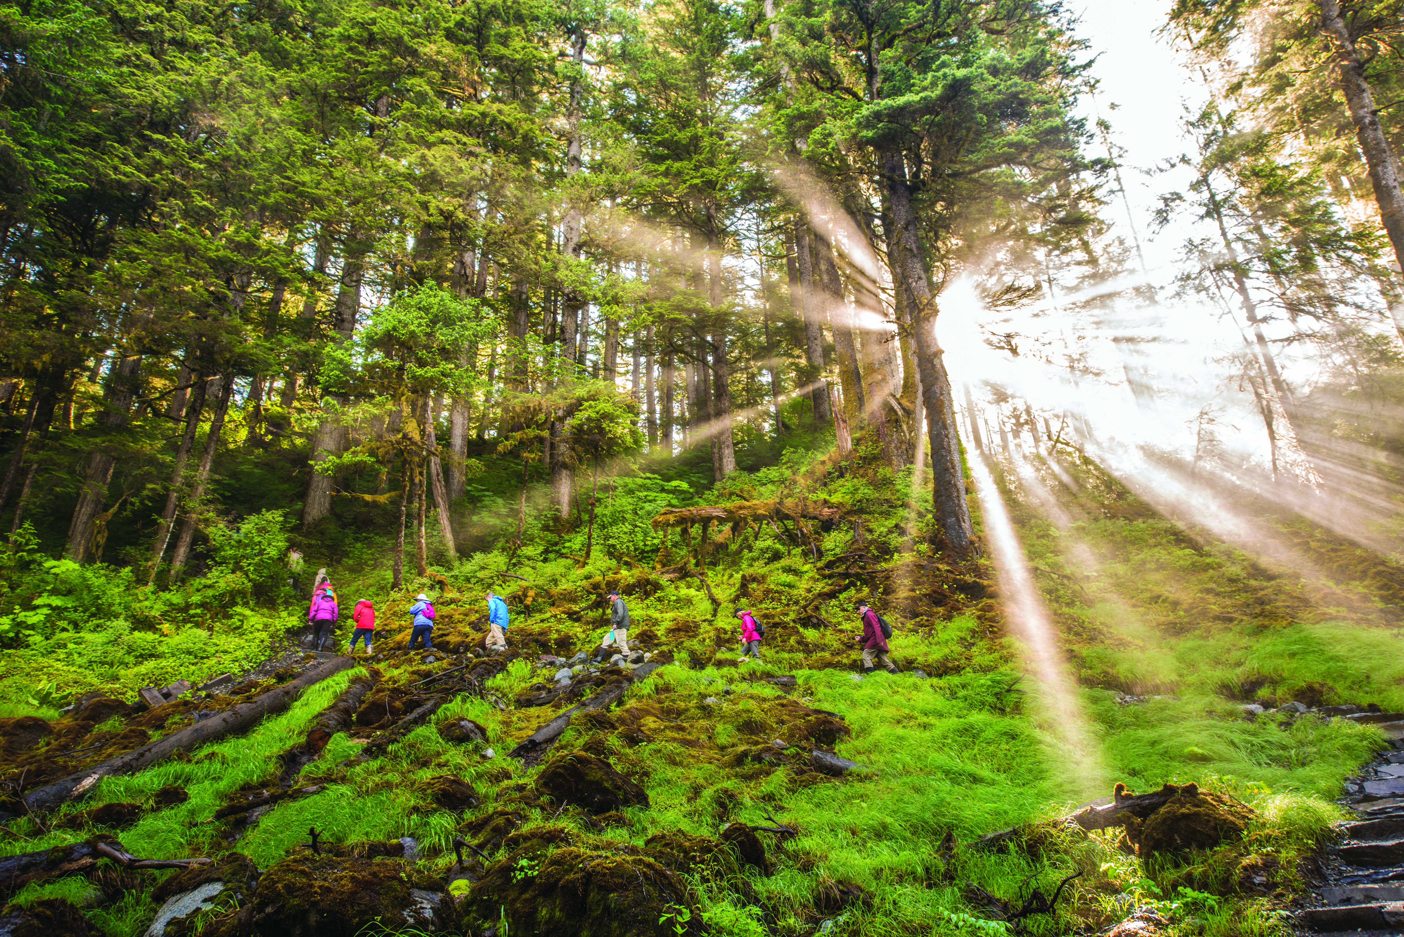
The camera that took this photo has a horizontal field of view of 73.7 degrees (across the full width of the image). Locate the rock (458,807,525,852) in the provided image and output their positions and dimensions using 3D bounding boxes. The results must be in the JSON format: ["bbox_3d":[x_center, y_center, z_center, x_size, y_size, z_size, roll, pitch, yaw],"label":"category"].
[{"bbox_3d":[-1.755,3.007,7.800,0.518,0.348,0.415,3,-23,-11],"label":"rock"}]

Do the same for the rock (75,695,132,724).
[{"bbox_3d":[-11.068,4.449,17.300,1.031,0.526,0.850,10,-21,-30],"label":"rock"}]

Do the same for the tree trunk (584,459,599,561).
[{"bbox_3d":[-3.580,1.306,30.258,0.177,3.472,0.177,5,-23,-7],"label":"tree trunk"}]

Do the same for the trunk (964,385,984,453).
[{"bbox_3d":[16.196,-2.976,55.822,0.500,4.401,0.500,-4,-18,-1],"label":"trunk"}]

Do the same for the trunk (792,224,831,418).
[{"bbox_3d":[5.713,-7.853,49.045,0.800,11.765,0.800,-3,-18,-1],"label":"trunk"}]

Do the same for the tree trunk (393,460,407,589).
[{"bbox_3d":[-9.957,1.780,30.961,0.271,4.572,0.271,3,-23,-18],"label":"tree trunk"}]

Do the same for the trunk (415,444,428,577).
[{"bbox_3d":[-9.528,1.392,31.985,0.280,4.750,0.280,1,-22,-17],"label":"trunk"}]

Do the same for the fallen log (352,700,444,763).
[{"bbox_3d":[-5.052,4.383,15.950,0.280,0.280,4.110,-1,-4,1],"label":"fallen log"}]

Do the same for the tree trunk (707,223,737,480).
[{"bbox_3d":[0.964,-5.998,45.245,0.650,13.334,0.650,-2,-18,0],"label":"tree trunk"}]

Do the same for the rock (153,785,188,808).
[{"bbox_3d":[-5.223,3.223,9.200,0.341,0.210,0.290,10,-25,-26],"label":"rock"}]

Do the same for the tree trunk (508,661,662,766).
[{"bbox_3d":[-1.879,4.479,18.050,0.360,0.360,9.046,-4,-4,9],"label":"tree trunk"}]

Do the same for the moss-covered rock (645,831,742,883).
[{"bbox_3d":[-0.083,3.650,8.800,0.881,0.483,0.700,-1,-18,-1],"label":"moss-covered rock"}]

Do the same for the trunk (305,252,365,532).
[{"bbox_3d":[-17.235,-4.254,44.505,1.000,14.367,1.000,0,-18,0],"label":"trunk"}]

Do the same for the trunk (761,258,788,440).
[{"bbox_3d":[3.916,-7.053,52.375,0.367,11.454,0.367,-5,-23,5],"label":"trunk"}]

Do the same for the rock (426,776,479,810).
[{"bbox_3d":[-2.986,3.878,11.200,0.605,0.419,0.520,3,-19,-14],"label":"rock"}]

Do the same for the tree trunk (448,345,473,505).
[{"bbox_3d":[-11.042,-2.102,42.830,0.747,7.915,0.747,4,-23,-15],"label":"tree trunk"}]

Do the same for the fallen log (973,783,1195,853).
[{"bbox_3d":[3.142,2.919,7.750,1.741,0.280,0.280,-10,-23,0],"label":"fallen log"}]

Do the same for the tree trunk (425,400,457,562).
[{"bbox_3d":[-9.559,0.415,34.232,0.359,6.379,0.359,-8,-20,-16],"label":"tree trunk"}]

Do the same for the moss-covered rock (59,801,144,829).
[{"bbox_3d":[-6.992,4.029,10.900,0.956,0.331,0.600,9,-21,-30],"label":"moss-covered rock"}]

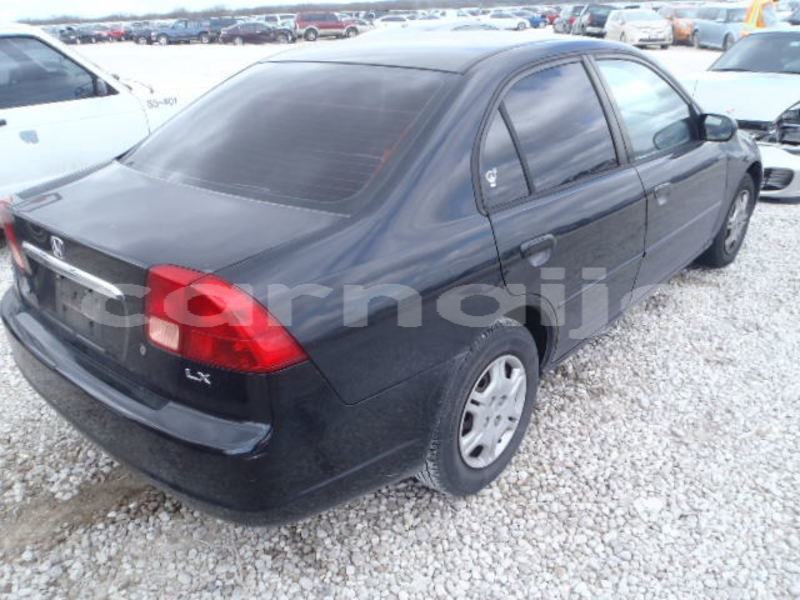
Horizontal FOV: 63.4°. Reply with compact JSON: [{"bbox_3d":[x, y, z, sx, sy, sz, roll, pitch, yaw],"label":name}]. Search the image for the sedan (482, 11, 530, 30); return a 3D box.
[{"bbox_3d":[7.576,-21.081,48.978,4.550,1.440,1.780,-1,24,2],"label":"sedan"}]

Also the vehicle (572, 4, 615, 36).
[{"bbox_3d":[11.638,-16.764,38.596,1.830,1.680,4.600,-1,24,3],"label":"vehicle"}]

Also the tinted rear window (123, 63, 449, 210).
[{"bbox_3d":[-0.414,-0.618,2.229,1.220,0.100,0.710,19,56,38],"label":"tinted rear window"}]

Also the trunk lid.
[{"bbox_3d":[-0.744,-0.108,1.915,1.330,0.430,0.510,18,30,37],"label":"trunk lid"}]

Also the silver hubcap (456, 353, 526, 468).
[{"bbox_3d":[0.277,0.357,2.173,0.130,0.390,0.390,18,31,38],"label":"silver hubcap"}]

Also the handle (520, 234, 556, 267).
[{"bbox_3d":[0.437,-0.157,2.033,0.040,0.082,0.175,18,31,38],"label":"handle"}]

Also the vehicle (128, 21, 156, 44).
[{"bbox_3d":[-18.977,-20.658,50.043,4.500,1.580,1.800,-11,26,-20],"label":"vehicle"}]

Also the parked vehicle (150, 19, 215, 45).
[{"bbox_3d":[-14.789,-18.257,44.000,4.300,1.620,1.720,-11,26,-20],"label":"parked vehicle"}]

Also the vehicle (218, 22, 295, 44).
[{"bbox_3d":[-9.416,-17.590,42.608,4.700,1.410,1.800,-7,24,-11],"label":"vehicle"}]

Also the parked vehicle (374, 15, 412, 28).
[{"bbox_3d":[-0.442,-18.903,44.000,1.800,1.420,4.700,-4,24,-5],"label":"parked vehicle"}]

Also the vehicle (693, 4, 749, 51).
[{"bbox_3d":[11.758,-9.479,22.464,1.700,1.430,3.750,-2,24,1],"label":"vehicle"}]

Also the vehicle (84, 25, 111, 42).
[{"bbox_3d":[-27.218,-24.048,58.417,1.780,1.470,4.500,1,24,7],"label":"vehicle"}]

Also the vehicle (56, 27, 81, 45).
[{"bbox_3d":[-28.260,-22.685,55.500,1.780,1.470,4.500,-2,24,0],"label":"vehicle"}]

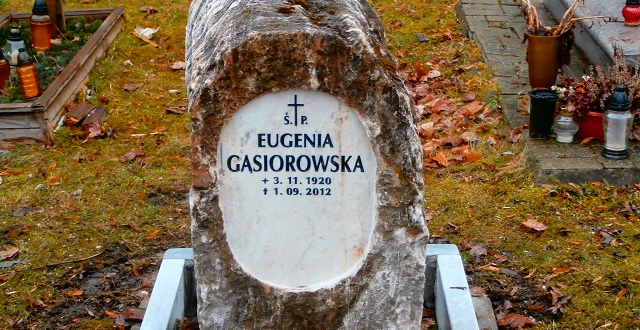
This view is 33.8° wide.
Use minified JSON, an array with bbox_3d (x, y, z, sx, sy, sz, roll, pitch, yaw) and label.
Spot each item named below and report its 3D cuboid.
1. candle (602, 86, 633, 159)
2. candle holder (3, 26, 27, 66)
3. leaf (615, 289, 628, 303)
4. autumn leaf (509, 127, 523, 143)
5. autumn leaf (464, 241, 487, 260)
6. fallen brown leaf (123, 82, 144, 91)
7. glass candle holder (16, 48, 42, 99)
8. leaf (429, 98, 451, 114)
[{"bbox_3d":[0.998,-0.146,3.511,0.093,0.237,0.093,0,22,0],"label":"candle"},{"bbox_3d":[-1.280,-0.509,4.378,0.090,0.165,0.090,0,22,0],"label":"candle holder"},{"bbox_3d":[0.832,0.363,2.907,0.028,0.015,0.072,15,26,34],"label":"leaf"},{"bbox_3d":[0.694,-0.105,3.743,0.047,0.040,0.050,0,22,0],"label":"autumn leaf"},{"bbox_3d":[0.435,0.239,2.927,0.064,0.024,0.065,0,22,0],"label":"autumn leaf"},{"bbox_3d":[-0.761,-0.319,4.314,0.092,0.019,0.075,0,22,0],"label":"fallen brown leaf"},{"bbox_3d":[-1.095,-0.353,3.958,0.078,0.189,0.078,-2,22,1],"label":"glass candle holder"},{"bbox_3d":[0.465,-0.230,4.065,0.095,0.035,0.085,0,22,0],"label":"leaf"}]

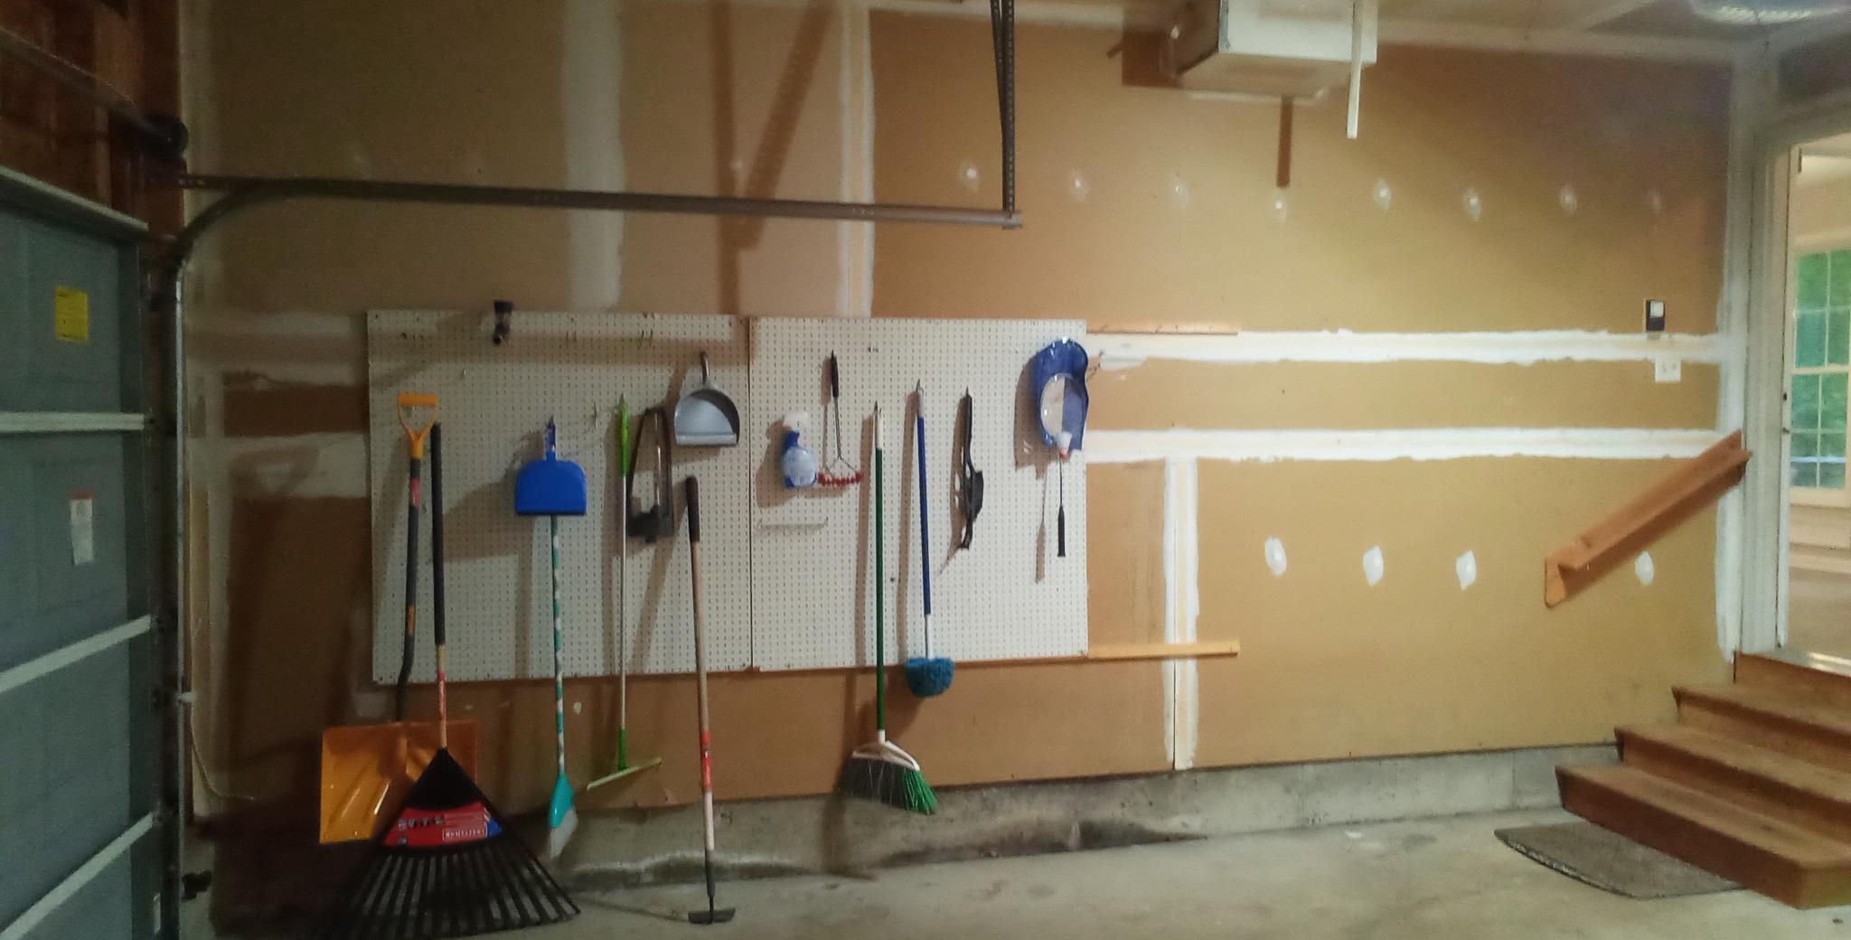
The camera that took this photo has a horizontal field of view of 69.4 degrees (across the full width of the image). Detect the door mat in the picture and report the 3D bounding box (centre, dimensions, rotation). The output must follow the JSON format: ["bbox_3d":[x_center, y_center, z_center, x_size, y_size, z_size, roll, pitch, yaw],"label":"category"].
[{"bbox_3d":[2.349,1.338,4.637,0.495,0.016,0.847,0,0,-10],"label":"door mat"}]

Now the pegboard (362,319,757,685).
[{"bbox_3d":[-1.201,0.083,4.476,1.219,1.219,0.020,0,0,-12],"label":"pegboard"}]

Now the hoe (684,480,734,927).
[{"bbox_3d":[-0.735,0.730,4.370,0.145,1.450,0.120,-2,-17,-12],"label":"hoe"}]

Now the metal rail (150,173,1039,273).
[{"bbox_3d":[-0.874,-0.681,3.853,2.393,0.265,0.065,0,0,-12],"label":"metal rail"}]

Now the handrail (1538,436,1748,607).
[{"bbox_3d":[2.893,0.193,5.327,1.126,0.186,0.110,-30,6,-11],"label":"handrail"}]

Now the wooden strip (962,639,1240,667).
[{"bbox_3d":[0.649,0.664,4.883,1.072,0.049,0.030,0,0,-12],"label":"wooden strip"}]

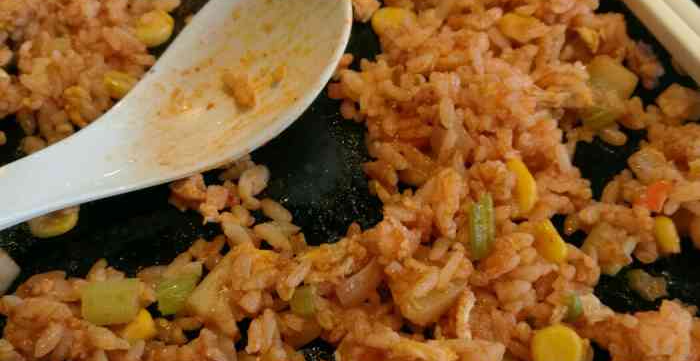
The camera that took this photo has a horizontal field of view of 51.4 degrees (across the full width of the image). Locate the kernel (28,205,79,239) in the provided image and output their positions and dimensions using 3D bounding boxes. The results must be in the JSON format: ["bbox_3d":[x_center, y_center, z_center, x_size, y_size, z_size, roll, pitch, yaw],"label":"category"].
[{"bbox_3d":[-0.069,0.008,0.171,0.011,0.004,0.009,-15,57,-10],"label":"kernel"}]

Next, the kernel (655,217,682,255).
[{"bbox_3d":[0.071,0.012,0.162,0.005,0.006,0.009,-9,63,4],"label":"kernel"}]

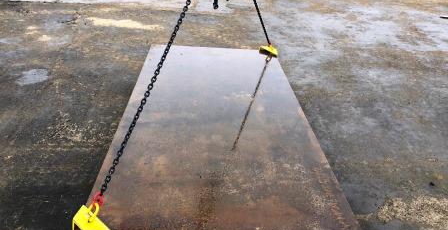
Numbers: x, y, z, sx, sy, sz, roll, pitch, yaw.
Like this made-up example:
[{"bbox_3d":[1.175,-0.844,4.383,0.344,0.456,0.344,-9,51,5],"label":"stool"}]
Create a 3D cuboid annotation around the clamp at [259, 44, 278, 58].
[{"bbox_3d":[0.544,-0.785,4.398,0.255,0.155,0.130,27,37,35],"label":"clamp"}]

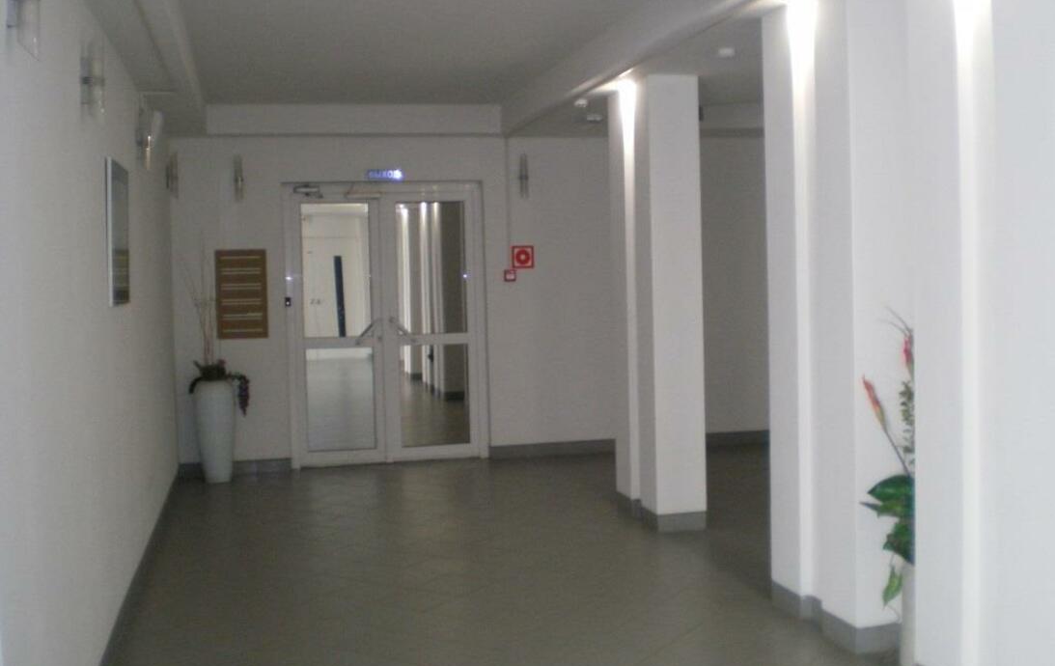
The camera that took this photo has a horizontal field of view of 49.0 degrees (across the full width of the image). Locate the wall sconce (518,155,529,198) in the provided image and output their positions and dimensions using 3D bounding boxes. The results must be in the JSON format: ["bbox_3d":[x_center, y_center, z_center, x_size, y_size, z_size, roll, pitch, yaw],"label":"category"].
[{"bbox_3d":[-0.033,-1.347,9.876,0.095,0.381,0.105,-2,3,-13],"label":"wall sconce"}]

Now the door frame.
[{"bbox_3d":[-1.172,-0.068,9.758,1.669,2.397,0.120,-2,3,-13],"label":"door frame"}]

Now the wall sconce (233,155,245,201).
[{"bbox_3d":[-2.362,-1.264,9.473,0.103,0.360,0.105,-2,3,-13],"label":"wall sconce"}]

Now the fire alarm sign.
[{"bbox_3d":[-0.028,-0.648,9.978,0.183,0.190,0.015,-2,3,-13],"label":"fire alarm sign"}]

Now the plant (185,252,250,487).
[{"bbox_3d":[-2.475,0.288,9.242,0.458,1.809,0.411,-2,3,-13],"label":"plant"}]

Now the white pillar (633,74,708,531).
[{"bbox_3d":[0.871,-0.174,7.172,0.318,2.752,0.348,-2,3,-13],"label":"white pillar"}]

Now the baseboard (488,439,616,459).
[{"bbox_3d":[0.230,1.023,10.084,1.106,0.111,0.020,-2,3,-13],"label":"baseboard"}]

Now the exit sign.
[{"bbox_3d":[-1.197,-1.332,9.704,0.316,0.109,0.030,-2,3,-13],"label":"exit sign"}]

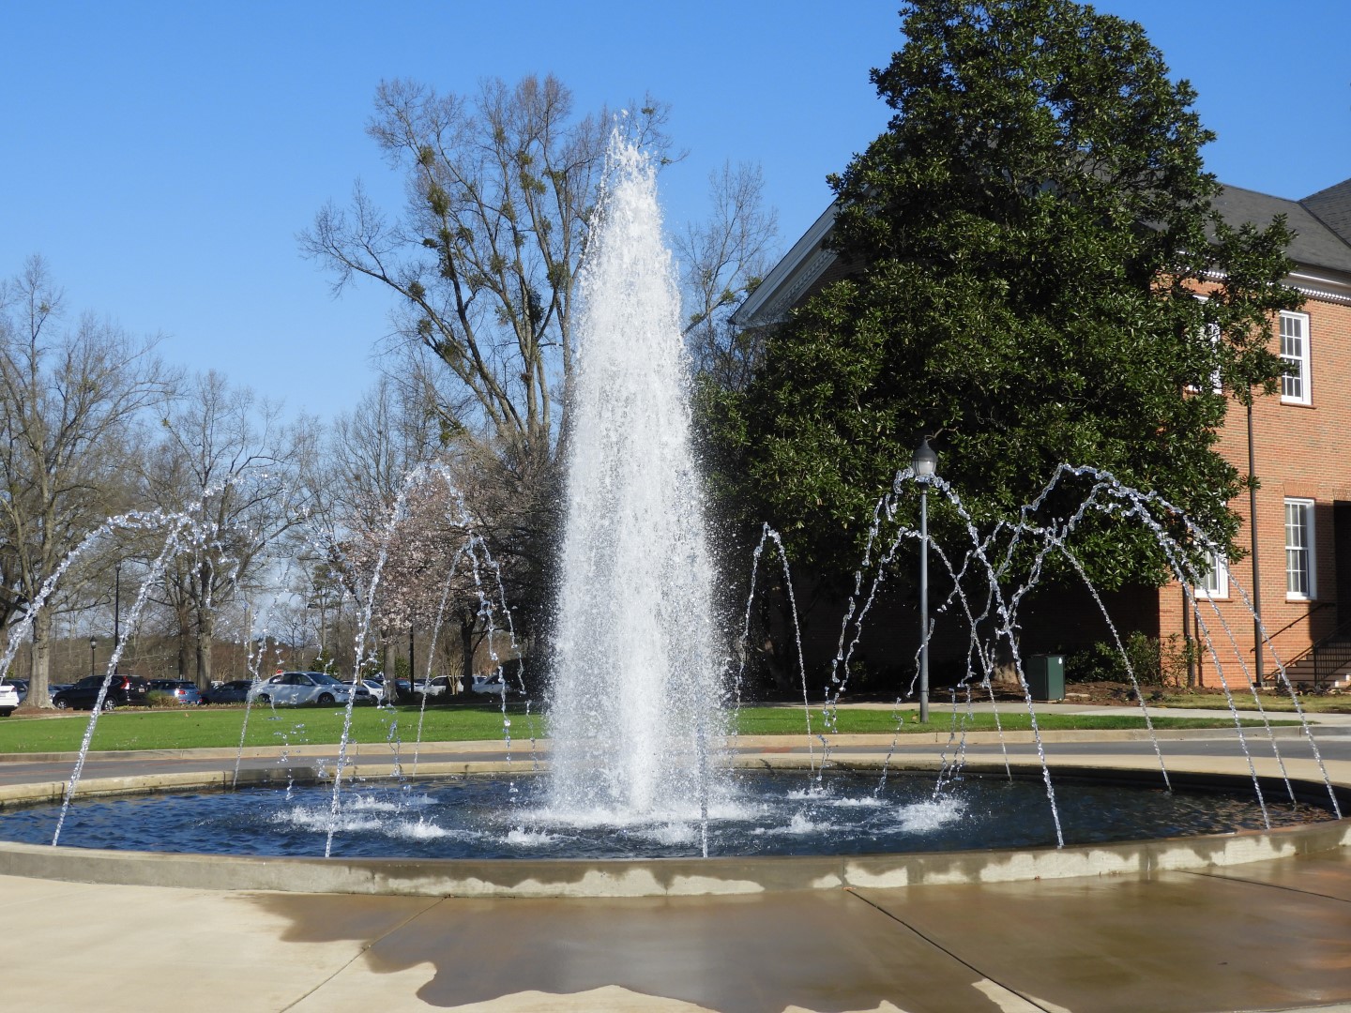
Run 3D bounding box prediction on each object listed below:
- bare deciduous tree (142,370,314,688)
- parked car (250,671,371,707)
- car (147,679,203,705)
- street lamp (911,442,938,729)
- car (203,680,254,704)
[{"bbox_3d":[-23.351,1.781,112.000,9.000,17.600,9.000,0,-4,-12],"label":"bare deciduous tree"},{"bbox_3d":[-13.900,7.004,81.000,4.750,1.460,1.820,-3,-5,35],"label":"parked car"},{"bbox_3d":[-24.430,8.964,101.500,4.300,1.450,1.800,-3,-5,33],"label":"car"},{"bbox_3d":[4.559,1.350,39.200,0.450,5.200,0.450,-1,-4,7],"label":"street lamp"},{"bbox_3d":[-21.135,9.324,106.000,4.700,1.450,1.820,-3,-5,33],"label":"car"}]

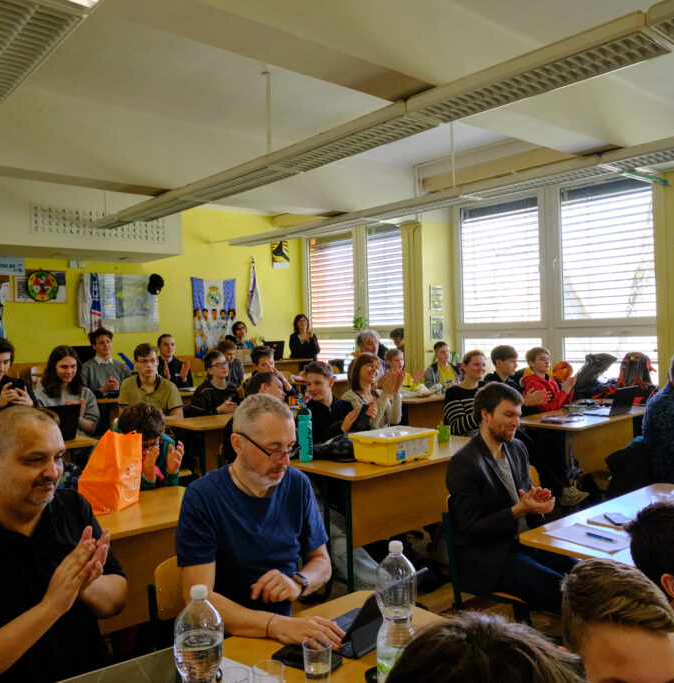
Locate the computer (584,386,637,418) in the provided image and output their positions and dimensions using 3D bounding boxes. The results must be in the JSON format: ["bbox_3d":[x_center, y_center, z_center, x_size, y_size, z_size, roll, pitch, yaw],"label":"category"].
[{"bbox_3d":[2.142,0.459,5.146,0.320,0.216,0.340,-1,1,44],"label":"computer"}]

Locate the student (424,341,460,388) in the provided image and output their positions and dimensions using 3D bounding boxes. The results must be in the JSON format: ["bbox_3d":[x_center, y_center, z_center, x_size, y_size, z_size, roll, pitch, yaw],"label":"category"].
[{"bbox_3d":[1.116,0.615,6.701,0.470,1.240,0.650,-2,0,-42],"label":"student"}]

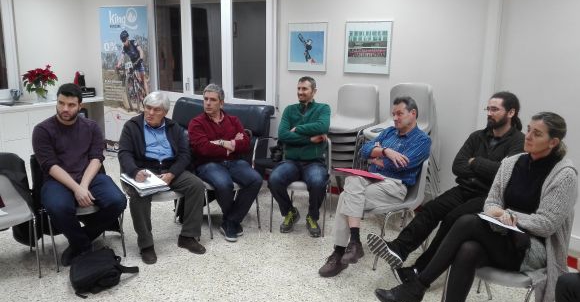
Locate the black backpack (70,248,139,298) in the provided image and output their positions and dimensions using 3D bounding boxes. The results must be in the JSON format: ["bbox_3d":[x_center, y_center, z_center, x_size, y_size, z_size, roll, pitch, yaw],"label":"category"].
[{"bbox_3d":[-1.192,0.753,2.638,0.360,0.180,0.300,-7,14,-34],"label":"black backpack"}]

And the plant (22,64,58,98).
[{"bbox_3d":[-3.005,-0.837,5.000,0.400,0.410,0.400,7,13,24],"label":"plant"}]

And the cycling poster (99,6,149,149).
[{"bbox_3d":[-2.249,-0.910,5.642,0.830,2.020,0.060,6,13,23],"label":"cycling poster"}]

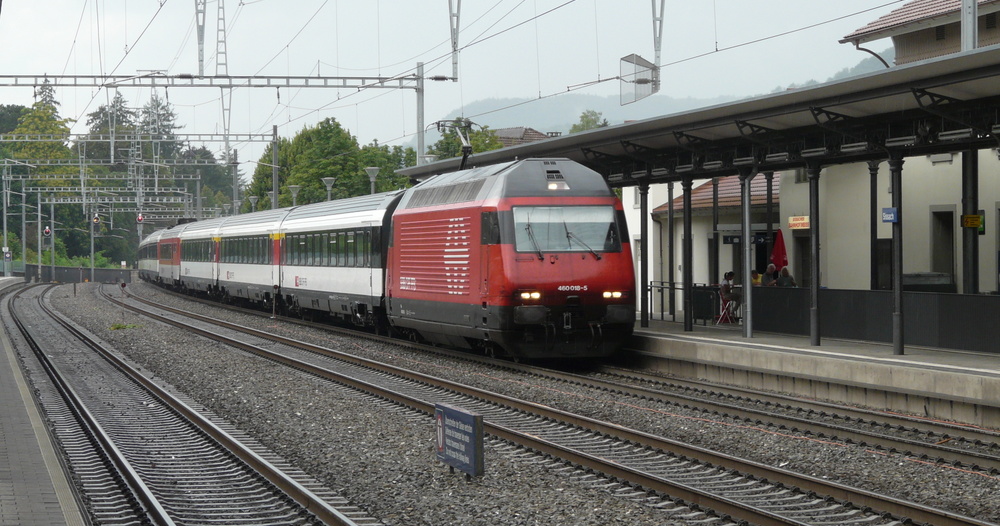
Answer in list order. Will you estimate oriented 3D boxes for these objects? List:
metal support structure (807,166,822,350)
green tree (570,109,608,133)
[{"bbox_3d":[5.700,-0.154,51.700,0.260,3.320,0.260,0,0,-10],"label":"metal support structure"},{"bbox_3d":[6.012,-5.149,190.000,6.000,10.500,6.000,0,0,0],"label":"green tree"}]

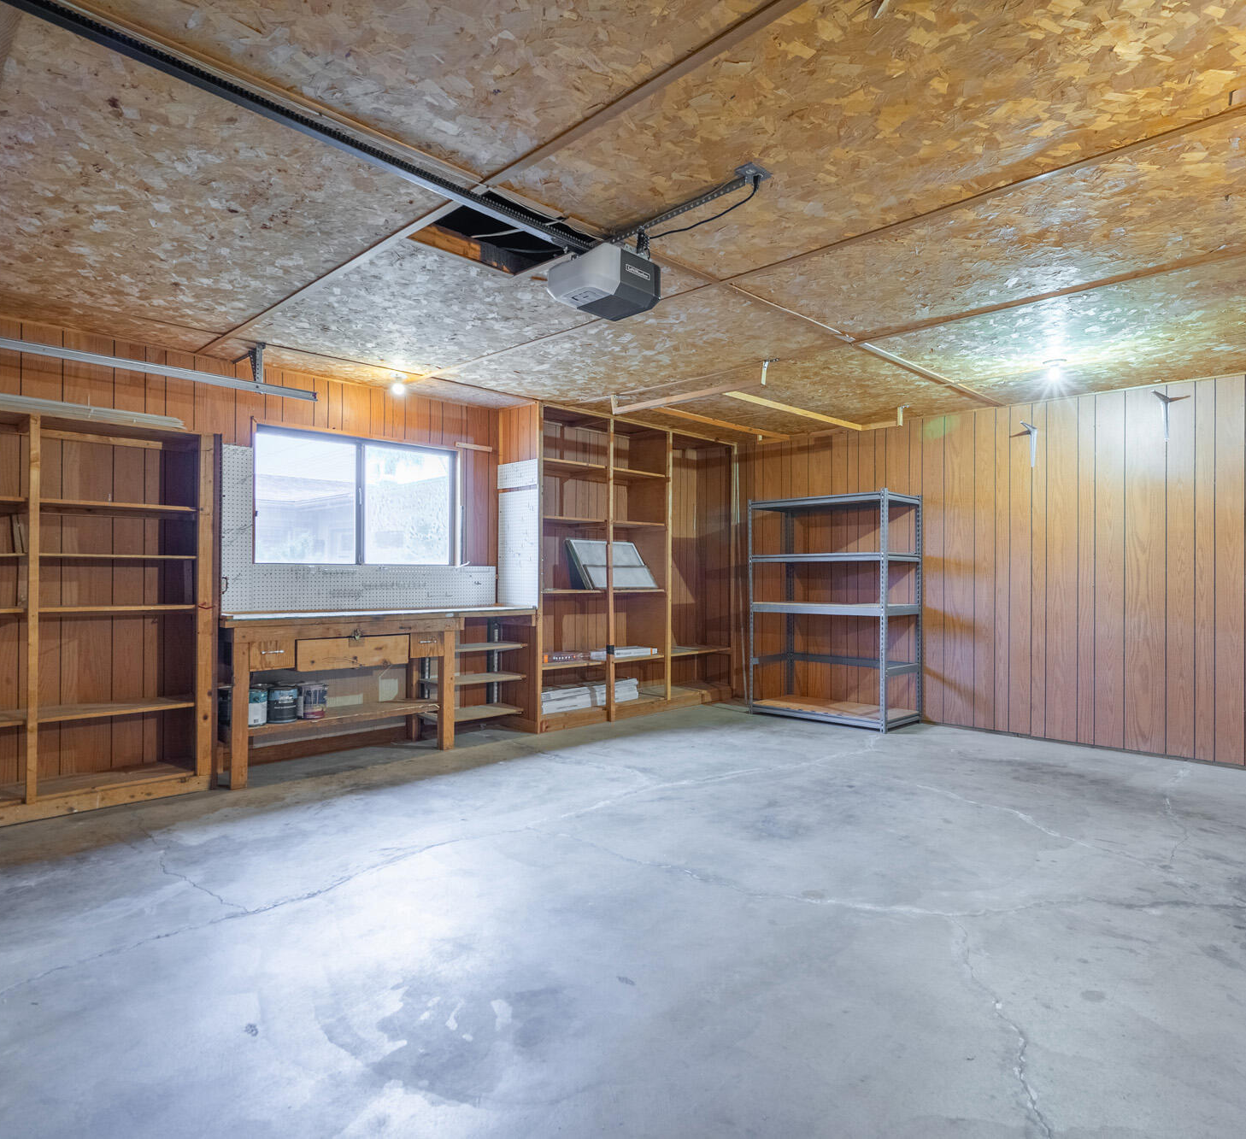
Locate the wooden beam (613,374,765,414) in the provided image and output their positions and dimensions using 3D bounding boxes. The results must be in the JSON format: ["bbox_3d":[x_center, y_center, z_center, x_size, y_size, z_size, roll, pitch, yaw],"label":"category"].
[{"bbox_3d":[0.401,-1.114,4.923,1.251,0.038,0.048,0,0,45],"label":"wooden beam"}]

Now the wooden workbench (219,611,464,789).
[{"bbox_3d":[-1.782,0.739,4.793,0.479,0.934,1.508,0,0,45],"label":"wooden workbench"}]

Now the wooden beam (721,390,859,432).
[{"bbox_3d":[1.233,-1.109,5.333,0.048,0.038,1.736,0,0,45],"label":"wooden beam"}]

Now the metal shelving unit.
[{"bbox_3d":[1.738,0.314,6.305,1.218,1.823,0.634,0,0,45],"label":"metal shelving unit"}]

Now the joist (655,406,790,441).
[{"bbox_3d":[0.786,-1.109,5.801,0.048,0.038,1.748,0,0,45],"label":"joist"}]

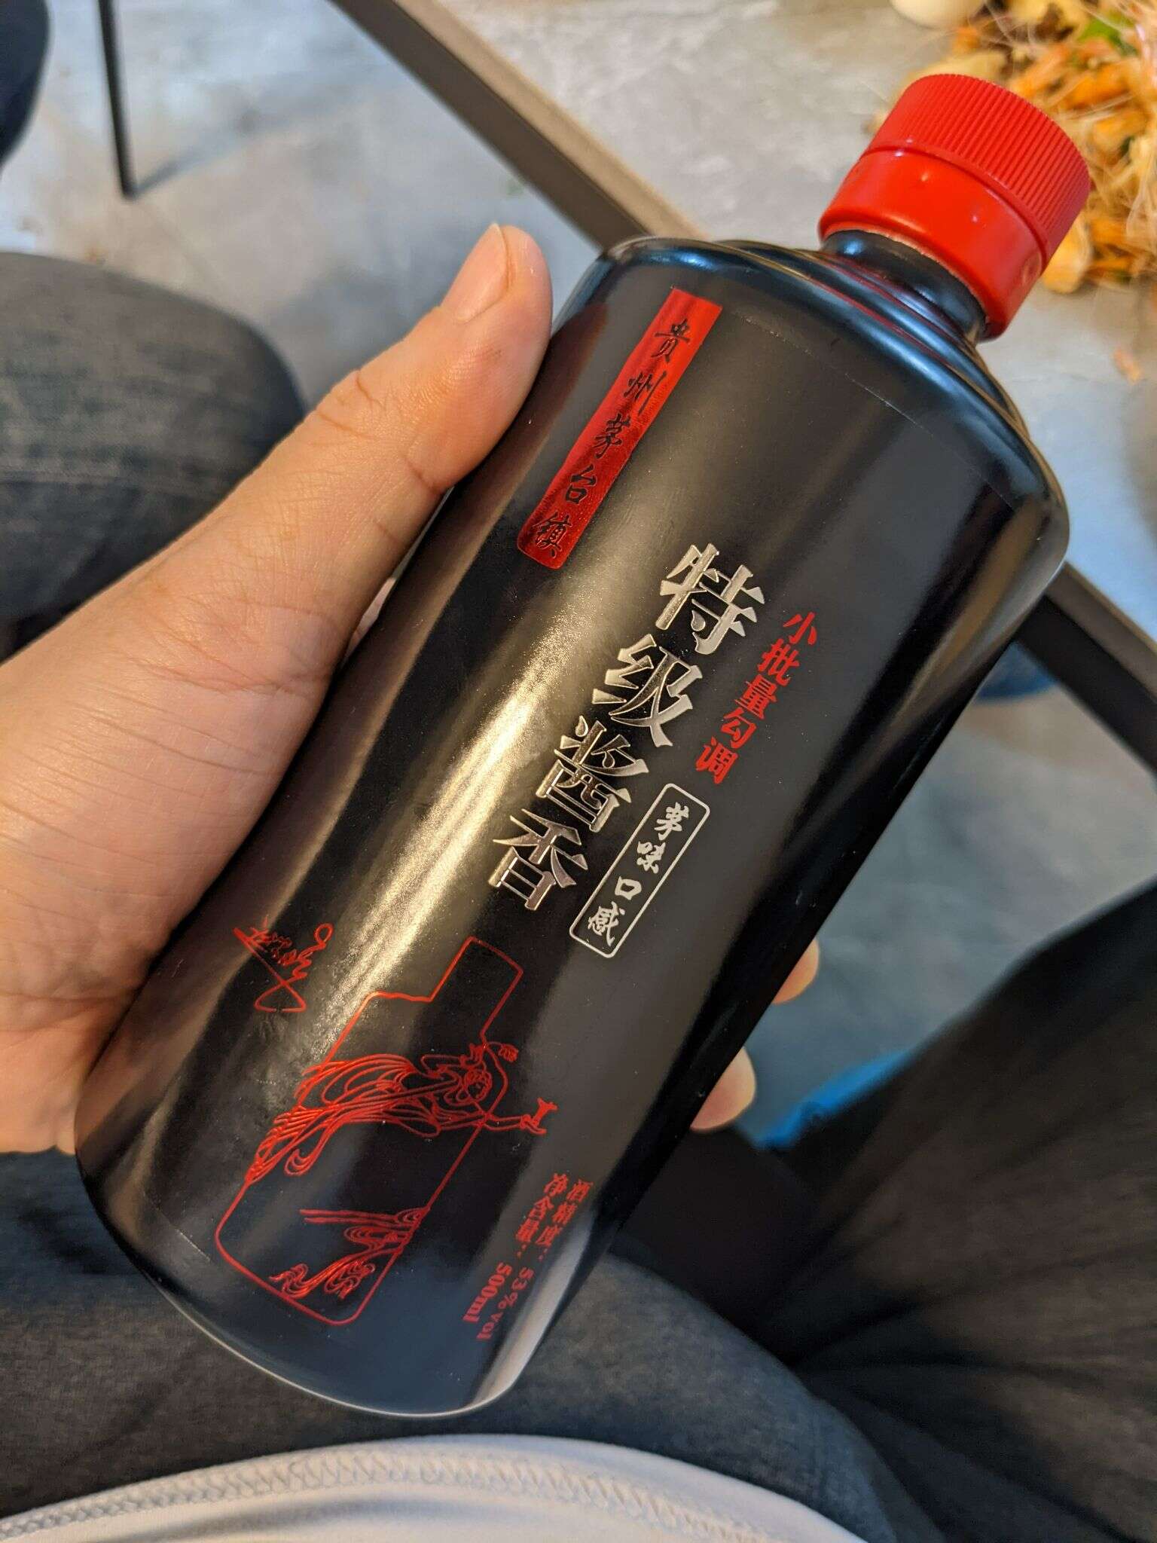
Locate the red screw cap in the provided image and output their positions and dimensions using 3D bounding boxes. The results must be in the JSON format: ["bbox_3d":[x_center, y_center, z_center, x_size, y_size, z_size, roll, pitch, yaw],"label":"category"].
[{"bbox_3d":[0.054,-0.080,0.176,0.031,0.031,0.023,32,95,1],"label":"red screw cap"}]

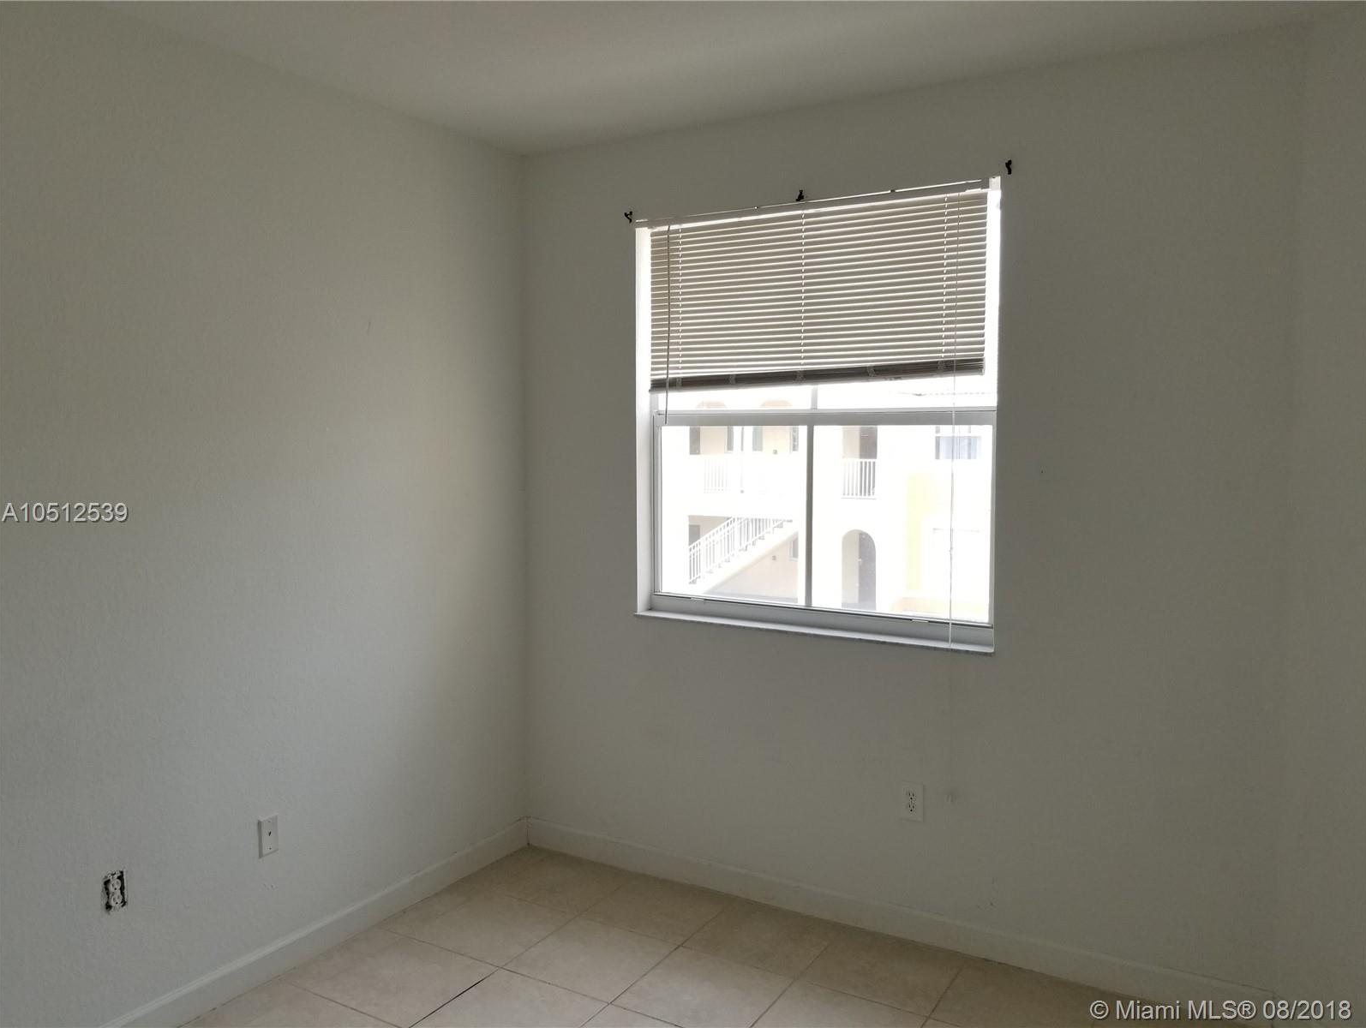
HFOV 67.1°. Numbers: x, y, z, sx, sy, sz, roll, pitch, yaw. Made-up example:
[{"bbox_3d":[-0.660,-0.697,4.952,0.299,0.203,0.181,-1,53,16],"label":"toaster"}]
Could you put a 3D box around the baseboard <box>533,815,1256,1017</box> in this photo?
[{"bbox_3d":[0.501,1.322,3.489,2.612,0.108,0.015,2,5,31],"label":"baseboard"}]

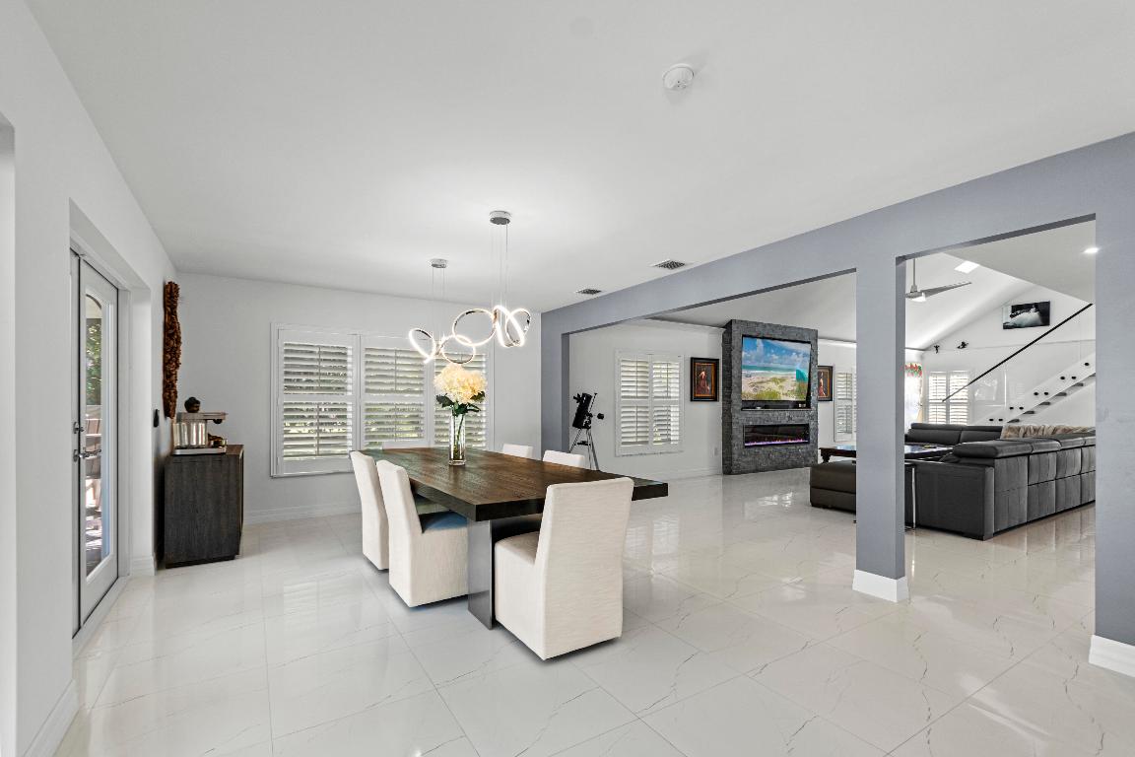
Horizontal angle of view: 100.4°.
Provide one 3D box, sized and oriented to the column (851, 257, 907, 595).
[{"bbox_3d":[2.047,0.327,3.089,0.160,2.150,0.250,1,-2,-34],"label":"column"}]

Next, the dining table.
[{"bbox_3d":[-0.741,1.050,3.713,1.180,0.765,2.920,1,-2,-32],"label":"dining table"}]

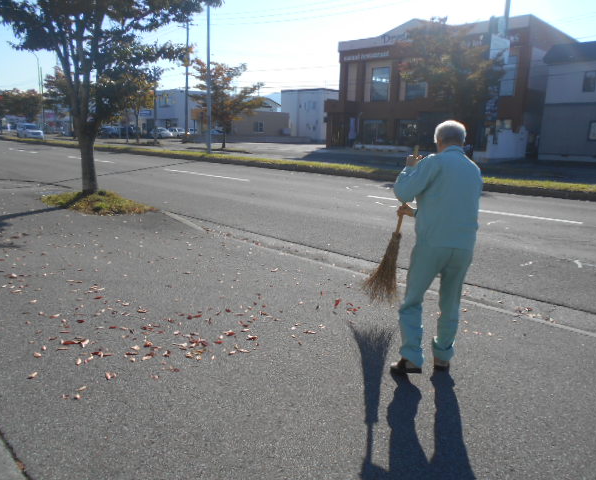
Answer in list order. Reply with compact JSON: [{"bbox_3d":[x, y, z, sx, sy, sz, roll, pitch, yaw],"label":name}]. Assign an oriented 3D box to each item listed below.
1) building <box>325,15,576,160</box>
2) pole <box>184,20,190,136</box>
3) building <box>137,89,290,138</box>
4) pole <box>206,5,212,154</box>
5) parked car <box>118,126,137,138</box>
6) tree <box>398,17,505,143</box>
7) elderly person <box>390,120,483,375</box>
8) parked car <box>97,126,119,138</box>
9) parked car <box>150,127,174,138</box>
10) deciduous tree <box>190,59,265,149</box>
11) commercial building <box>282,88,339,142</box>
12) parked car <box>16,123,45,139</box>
[{"bbox_3d":[11.248,-9.893,33.497,13.200,7.200,11.000,12,18,41],"label":"building"},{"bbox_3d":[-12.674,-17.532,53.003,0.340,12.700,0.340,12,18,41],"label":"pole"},{"bbox_3d":[-13.226,-20.098,78.045,11.200,6.300,21.200,12,18,41],"label":"building"},{"bbox_3d":[-4.849,-8.858,26.105,0.220,8.200,0.220,12,18,41],"label":"pole"},{"bbox_3d":[-20.817,-13.184,58.538,4.200,1.550,1.720,12,18,41],"label":"parked car"},{"bbox_3d":[6.481,-6.257,20.408,4.500,6.000,4.500,13,18,43],"label":"tree"},{"bbox_3d":[0.918,0.083,3.163,0.600,1.650,0.450,-1,13,-8],"label":"elderly person"},{"bbox_3d":[-22.750,-12.975,57.555,4.200,1.550,1.720,12,18,41],"label":"parked car"},{"bbox_3d":[-16.781,-13.190,59.563,1.690,1.490,4.000,-11,17,-40],"label":"parked car"},{"bbox_3d":[-4.802,-9.224,32.757,4.900,6.000,4.900,0,13,0],"label":"deciduous tree"},{"bbox_3d":[2.900,-14.584,56.459,6.500,5.650,7.000,12,18,42],"label":"commercial building"},{"bbox_3d":[-30.671,-12.302,55.149,4.400,1.780,1.750,12,18,41],"label":"parked car"}]

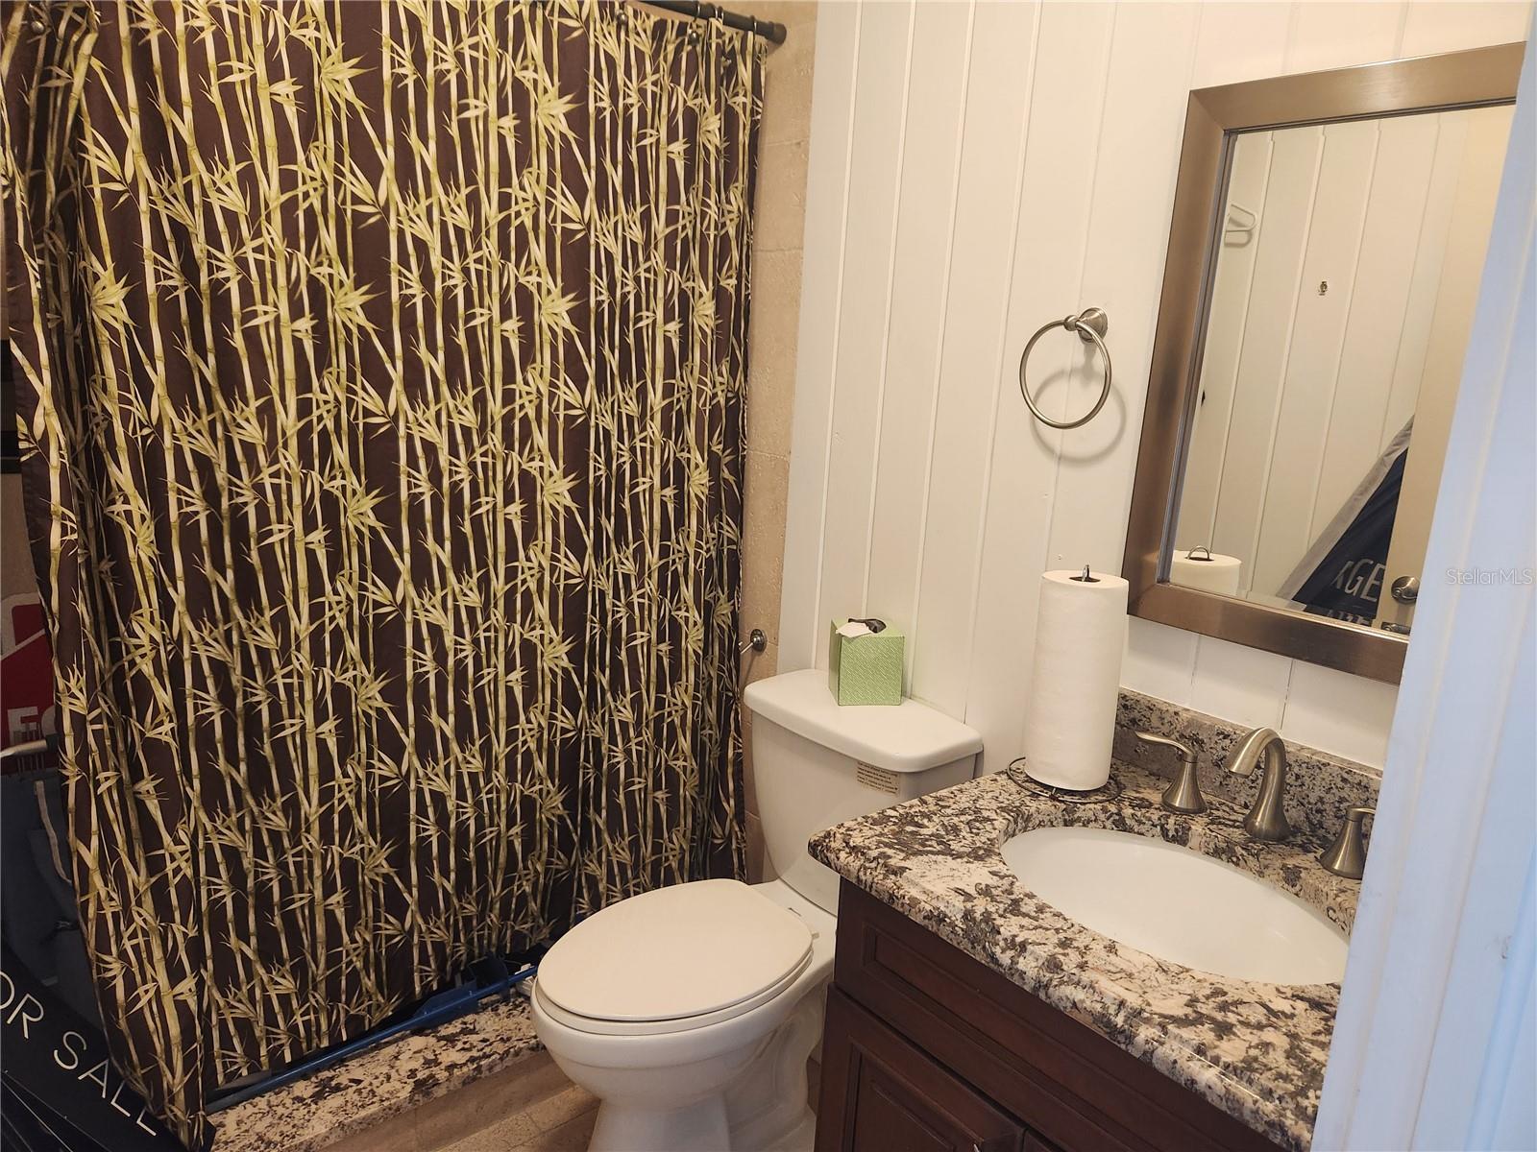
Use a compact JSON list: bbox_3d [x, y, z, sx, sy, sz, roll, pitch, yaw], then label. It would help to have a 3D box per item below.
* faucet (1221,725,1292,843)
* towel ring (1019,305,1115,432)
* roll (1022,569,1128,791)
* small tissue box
[{"bbox_3d":[0.601,0.256,1.252,0.155,0.150,0.055,-7,16,-39],"label":"faucet"},{"bbox_3d":[0.447,-0.304,1.495,0.067,0.175,0.156,-7,16,-39],"label":"towel ring"},{"bbox_3d":[0.420,0.140,1.395,0.113,0.278,0.113,3,13,-1],"label":"roll"},{"bbox_3d":[0.173,0.156,1.830,0.110,0.127,0.107,1,13,-8],"label":"small tissue box"}]

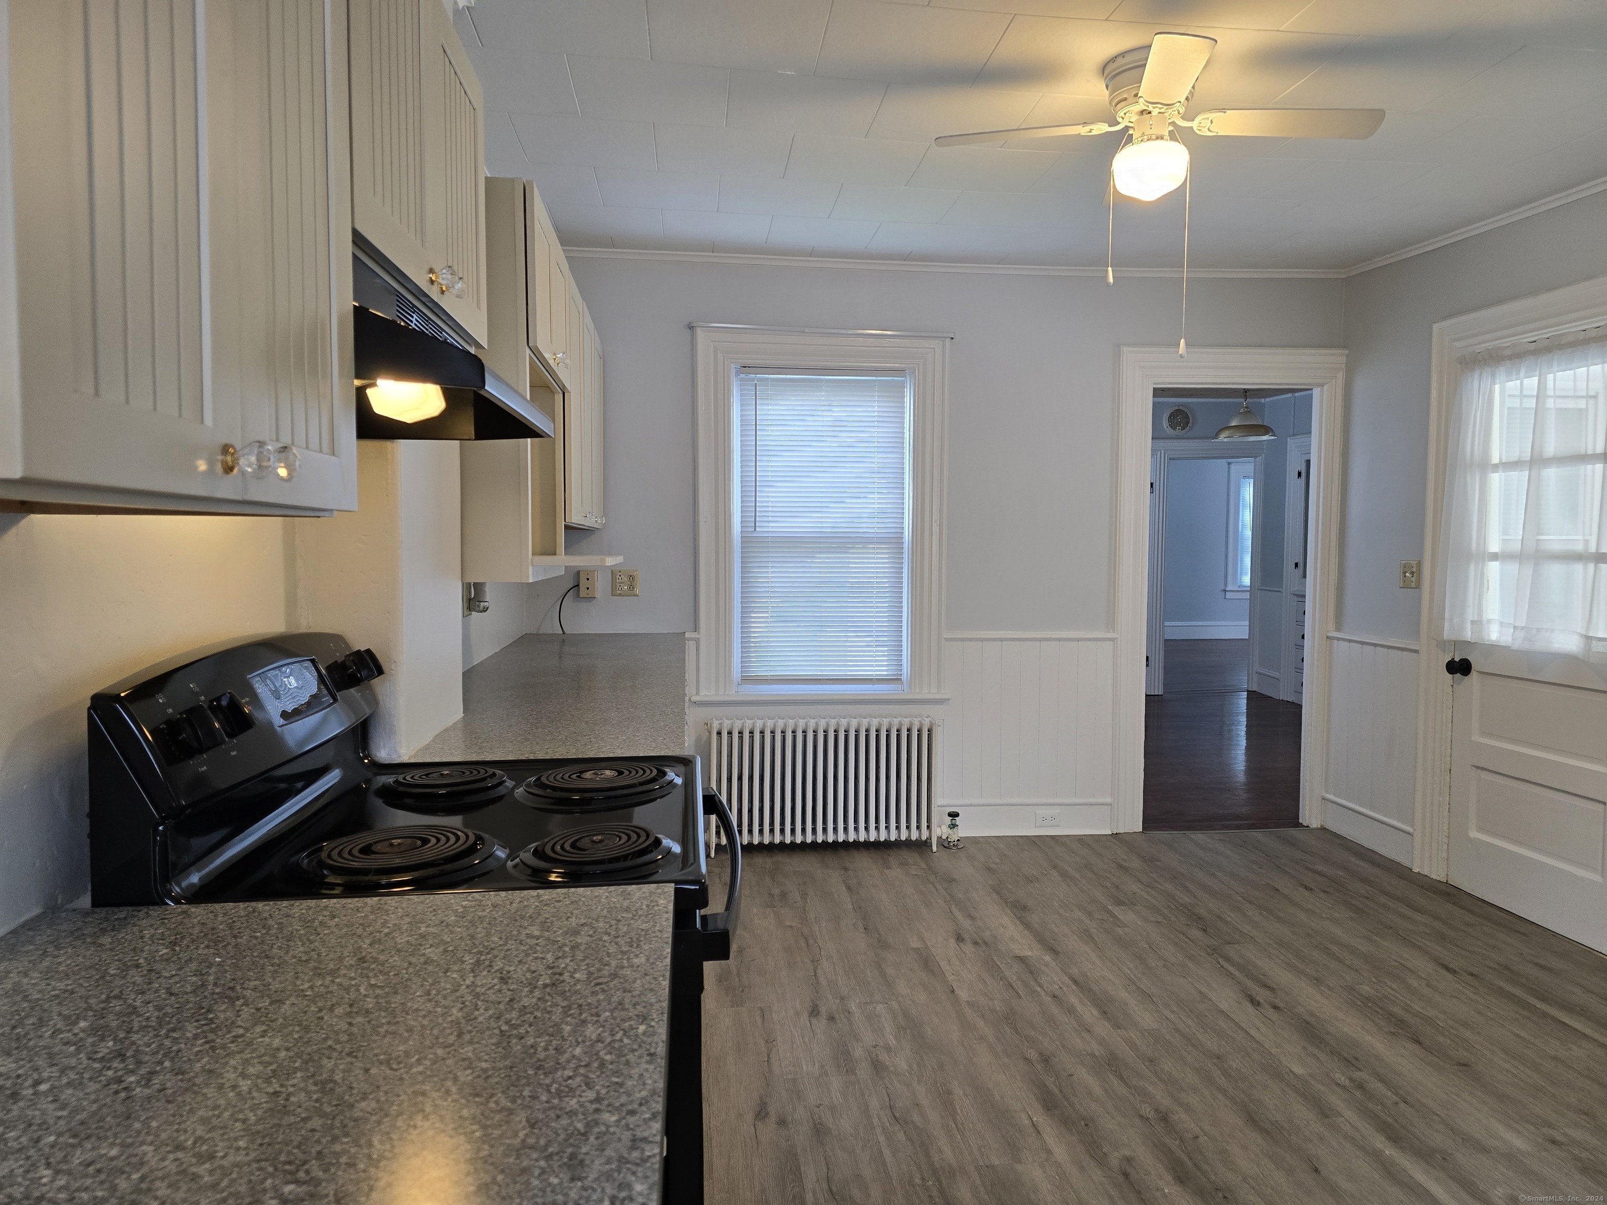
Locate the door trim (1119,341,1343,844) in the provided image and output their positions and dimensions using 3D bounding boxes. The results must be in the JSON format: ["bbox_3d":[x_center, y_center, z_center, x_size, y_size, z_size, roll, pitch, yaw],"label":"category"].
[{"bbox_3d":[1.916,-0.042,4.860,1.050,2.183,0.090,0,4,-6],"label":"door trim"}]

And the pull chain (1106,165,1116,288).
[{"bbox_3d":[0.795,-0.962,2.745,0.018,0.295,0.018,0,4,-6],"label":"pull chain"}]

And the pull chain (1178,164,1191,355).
[{"bbox_3d":[0.992,-0.887,2.771,0.018,0.492,0.018,0,4,-6],"label":"pull chain"}]

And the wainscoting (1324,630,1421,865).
[{"bbox_3d":[2.464,0.611,4.604,0.040,0.917,0.658,0,4,-6],"label":"wainscoting"}]

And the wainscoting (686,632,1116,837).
[{"bbox_3d":[0.452,0.593,4.724,1.913,0.923,0.045,0,4,-6],"label":"wainscoting"}]

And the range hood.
[{"bbox_3d":[-0.651,-0.356,1.573,0.474,0.164,0.770,0,4,-6],"label":"range hood"}]

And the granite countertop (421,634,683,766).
[{"bbox_3d":[-0.706,0.236,3.265,0.692,0.040,2.585,0,4,-6],"label":"granite countertop"}]

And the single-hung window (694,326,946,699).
[{"bbox_3d":[0.080,-0.373,4.639,1.109,1.589,0.110,0,4,-6],"label":"single-hung window"}]

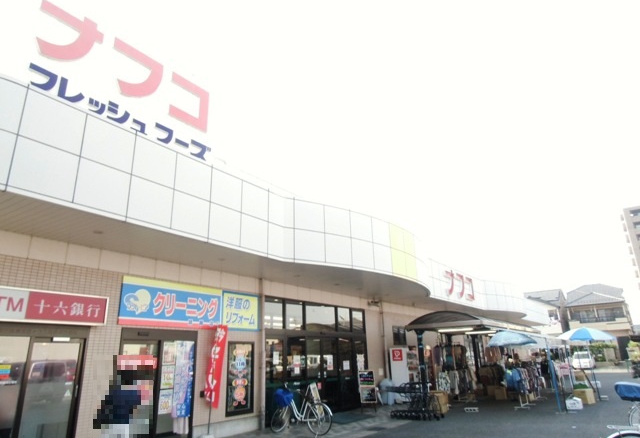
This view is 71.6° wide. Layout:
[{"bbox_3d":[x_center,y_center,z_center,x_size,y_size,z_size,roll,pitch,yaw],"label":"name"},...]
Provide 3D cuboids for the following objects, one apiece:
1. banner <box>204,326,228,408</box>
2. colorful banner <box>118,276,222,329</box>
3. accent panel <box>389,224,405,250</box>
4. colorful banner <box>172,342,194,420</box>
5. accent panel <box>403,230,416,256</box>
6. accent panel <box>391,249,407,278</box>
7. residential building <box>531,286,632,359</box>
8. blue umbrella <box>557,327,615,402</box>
[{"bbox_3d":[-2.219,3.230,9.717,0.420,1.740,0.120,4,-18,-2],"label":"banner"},{"bbox_3d":[-3.037,1.822,9.402,0.100,0.930,2.530,-13,-21,33],"label":"colorful banner"},{"bbox_3d":[2.162,0.535,12.371,0.060,0.690,0.800,-14,-22,35],"label":"accent panel"},{"bbox_3d":[-2.834,3.331,9.259,0.040,1.490,0.460,-13,-21,33],"label":"colorful banner"},{"bbox_3d":[2.610,0.727,13.006,0.060,0.690,0.800,-11,-20,28],"label":"accent panel"},{"bbox_3d":[2.178,1.190,12.162,0.060,0.690,0.800,-14,-22,35],"label":"accent panel"},{"bbox_3d":[28.355,11.685,48.472,8.800,8.300,8.500,-13,-21,33],"label":"residential building"},{"bbox_3d":[9.914,5.239,16.169,2.000,2.520,2.000,-13,-21,33],"label":"blue umbrella"}]

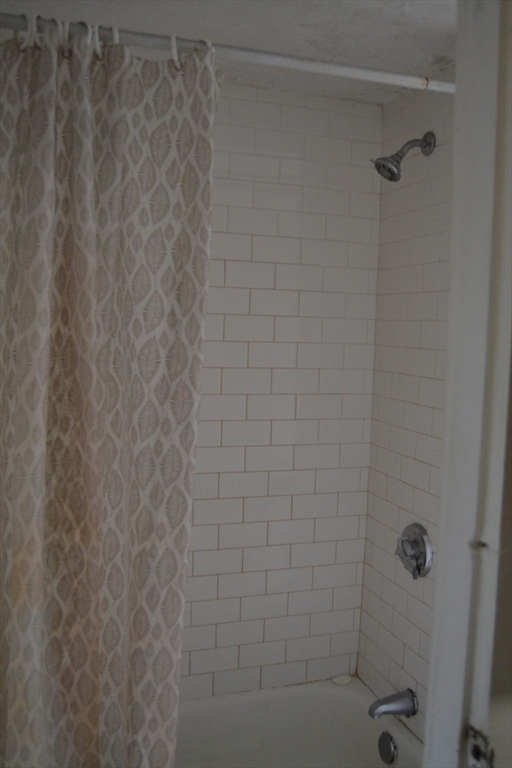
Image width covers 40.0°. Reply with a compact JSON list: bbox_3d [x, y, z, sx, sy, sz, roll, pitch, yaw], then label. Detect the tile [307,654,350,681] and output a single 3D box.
[{"bbox_3d":[0.234,0.915,2.272,0.152,0.075,0.009,0,5,-18],"label":"tile"}]

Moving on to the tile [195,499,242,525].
[{"bbox_3d":[-0.112,0.382,2.110,0.152,0.076,0.009,0,5,-18],"label":"tile"}]

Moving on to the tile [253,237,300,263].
[{"bbox_3d":[0.062,-0.396,2.088,0.154,0.076,0.008,0,5,-19],"label":"tile"}]

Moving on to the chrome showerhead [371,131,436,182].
[{"bbox_3d":[0.387,-0.615,1.887,0.172,0.145,0.085,0,5,-18],"label":"chrome showerhead"}]

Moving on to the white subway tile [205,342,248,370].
[{"bbox_3d":[-0.097,-0.086,2.073,0.152,0.076,0.009,0,5,-18],"label":"white subway tile"}]

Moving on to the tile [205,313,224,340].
[{"bbox_3d":[-0.166,-0.164,2.033,0.154,0.076,0.008,0,5,-19],"label":"tile"}]

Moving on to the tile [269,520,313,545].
[{"bbox_3d":[0.106,0.454,2.167,0.153,0.076,0.009,0,5,-19],"label":"tile"}]

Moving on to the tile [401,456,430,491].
[{"bbox_3d":[0.451,0.250,1.977,0.008,0.076,0.152,0,5,-18],"label":"tile"}]

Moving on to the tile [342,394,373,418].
[{"bbox_3d":[0.315,0.070,2.207,0.103,0.076,0.009,0,5,-18],"label":"tile"}]

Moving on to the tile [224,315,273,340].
[{"bbox_3d":[-0.020,-0.164,2.087,0.152,0.076,0.009,0,5,-18],"label":"tile"}]

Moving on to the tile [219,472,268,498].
[{"bbox_3d":[-0.037,0.304,2.128,0.152,0.076,0.009,0,5,-18],"label":"tile"}]

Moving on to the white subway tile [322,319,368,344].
[{"bbox_3d":[0.275,-0.163,2.186,0.152,0.076,0.009,0,5,-18],"label":"white subway tile"}]

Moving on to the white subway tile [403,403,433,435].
[{"bbox_3d":[0.454,0.094,1.966,0.009,0.076,0.153,0,5,-18],"label":"white subway tile"}]

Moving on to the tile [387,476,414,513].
[{"bbox_3d":[0.424,0.321,2.057,0.008,0.076,0.152,0,5,-18],"label":"tile"}]

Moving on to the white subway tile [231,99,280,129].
[{"bbox_3d":[-0.003,-0.774,2.015,0.153,0.076,0.009,0,5,-19],"label":"white subway tile"}]

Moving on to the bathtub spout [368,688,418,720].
[{"bbox_3d":[0.374,0.908,1.984,0.132,0.084,0.070,0,5,-18],"label":"bathtub spout"}]

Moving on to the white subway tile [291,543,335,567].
[{"bbox_3d":[0.182,0.537,2.220,0.152,0.076,0.009,0,5,-18],"label":"white subway tile"}]

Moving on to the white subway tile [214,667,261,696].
[{"bbox_3d":[-0.058,0.918,2.180,0.152,0.076,0.009,0,5,-18],"label":"white subway tile"}]

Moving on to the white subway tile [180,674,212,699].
[{"bbox_3d":[-0.201,0.908,2.119,0.152,0.075,0.010,0,5,-18],"label":"white subway tile"}]

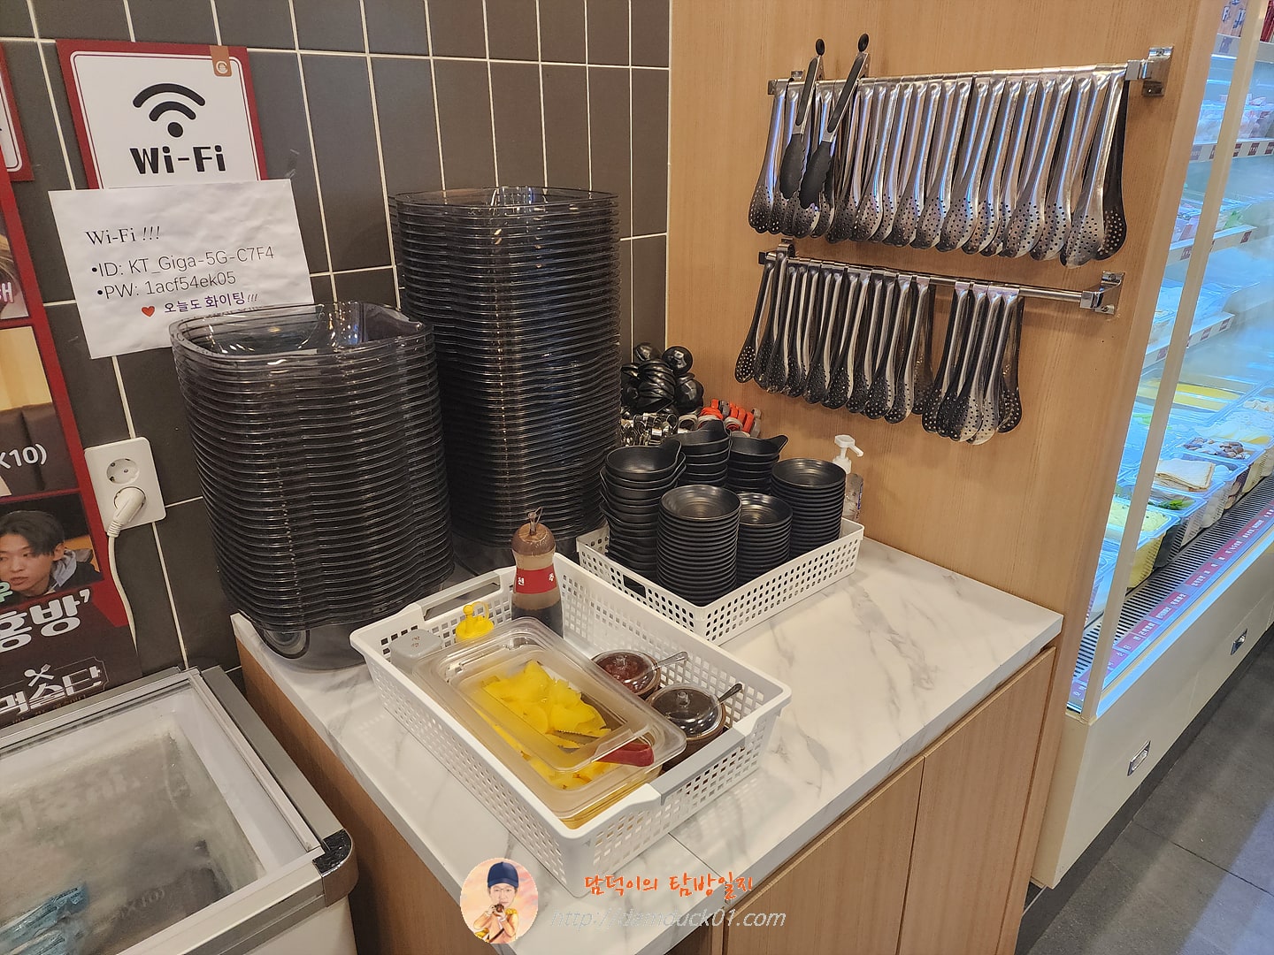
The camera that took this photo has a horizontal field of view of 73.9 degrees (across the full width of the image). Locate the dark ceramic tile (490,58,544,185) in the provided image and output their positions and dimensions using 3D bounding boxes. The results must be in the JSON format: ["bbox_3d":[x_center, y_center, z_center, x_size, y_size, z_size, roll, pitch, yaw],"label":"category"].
[{"bbox_3d":[-0.203,-0.542,1.447,0.100,0.300,0.010,-19,30,-38],"label":"dark ceramic tile"}]

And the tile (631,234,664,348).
[{"bbox_3d":[0.024,-0.350,1.772,0.096,0.300,0.010,-19,29,-38],"label":"tile"}]

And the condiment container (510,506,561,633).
[{"bbox_3d":[-0.142,0.148,1.203,0.073,0.220,0.073,-3,23,-7],"label":"condiment container"}]

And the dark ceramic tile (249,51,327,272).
[{"bbox_3d":[-0.508,-0.436,1.198,0.100,0.300,0.010,-19,30,-38],"label":"dark ceramic tile"}]

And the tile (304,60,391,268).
[{"bbox_3d":[-0.434,-0.468,1.272,0.100,0.300,0.010,-19,29,-38],"label":"tile"}]

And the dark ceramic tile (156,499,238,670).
[{"bbox_3d":[-0.664,0.174,1.314,0.100,0.300,0.010,-19,29,-38],"label":"dark ceramic tile"}]

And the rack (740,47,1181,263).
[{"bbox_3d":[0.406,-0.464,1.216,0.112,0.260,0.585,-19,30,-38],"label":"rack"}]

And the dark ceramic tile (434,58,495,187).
[{"bbox_3d":[-0.279,-0.515,1.385,0.100,0.300,0.010,-19,30,-38],"label":"dark ceramic tile"}]

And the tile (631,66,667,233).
[{"bbox_3d":[0.023,-0.620,1.632,0.094,0.300,0.010,-19,30,-38],"label":"tile"}]

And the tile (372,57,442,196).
[{"bbox_3d":[-0.357,-0.495,1.337,0.100,0.300,0.010,-19,29,-38],"label":"tile"}]

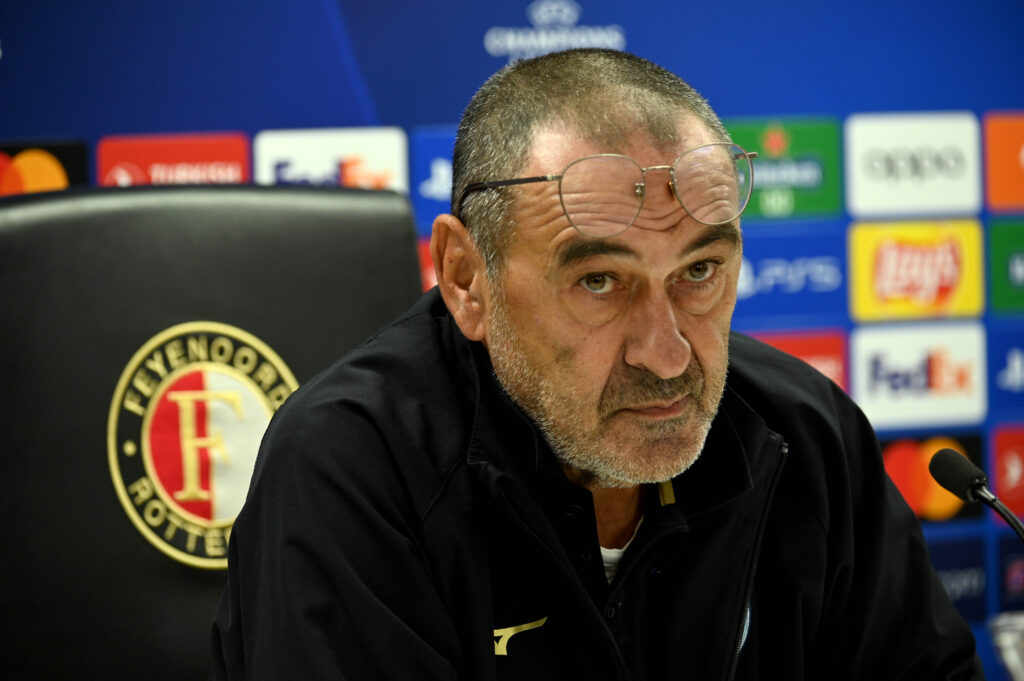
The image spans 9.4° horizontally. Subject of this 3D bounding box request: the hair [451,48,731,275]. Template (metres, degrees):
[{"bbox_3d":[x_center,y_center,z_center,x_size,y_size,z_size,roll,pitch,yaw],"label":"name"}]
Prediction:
[{"bbox_3d":[0.044,-0.095,3.630,0.162,0.160,0.178,-5,20,-26],"label":"hair"}]

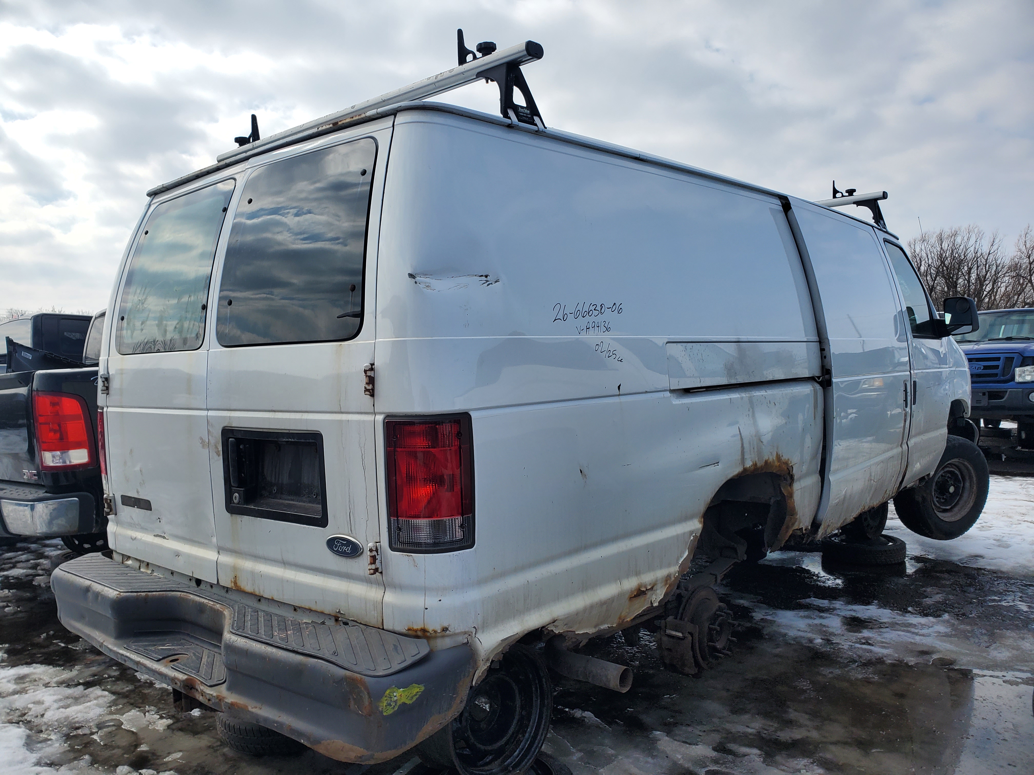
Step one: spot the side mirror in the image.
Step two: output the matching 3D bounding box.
[{"bbox_3d":[2.913,-0.468,5.086,0.200,0.255,0.120,0,2,39],"label":"side mirror"}]

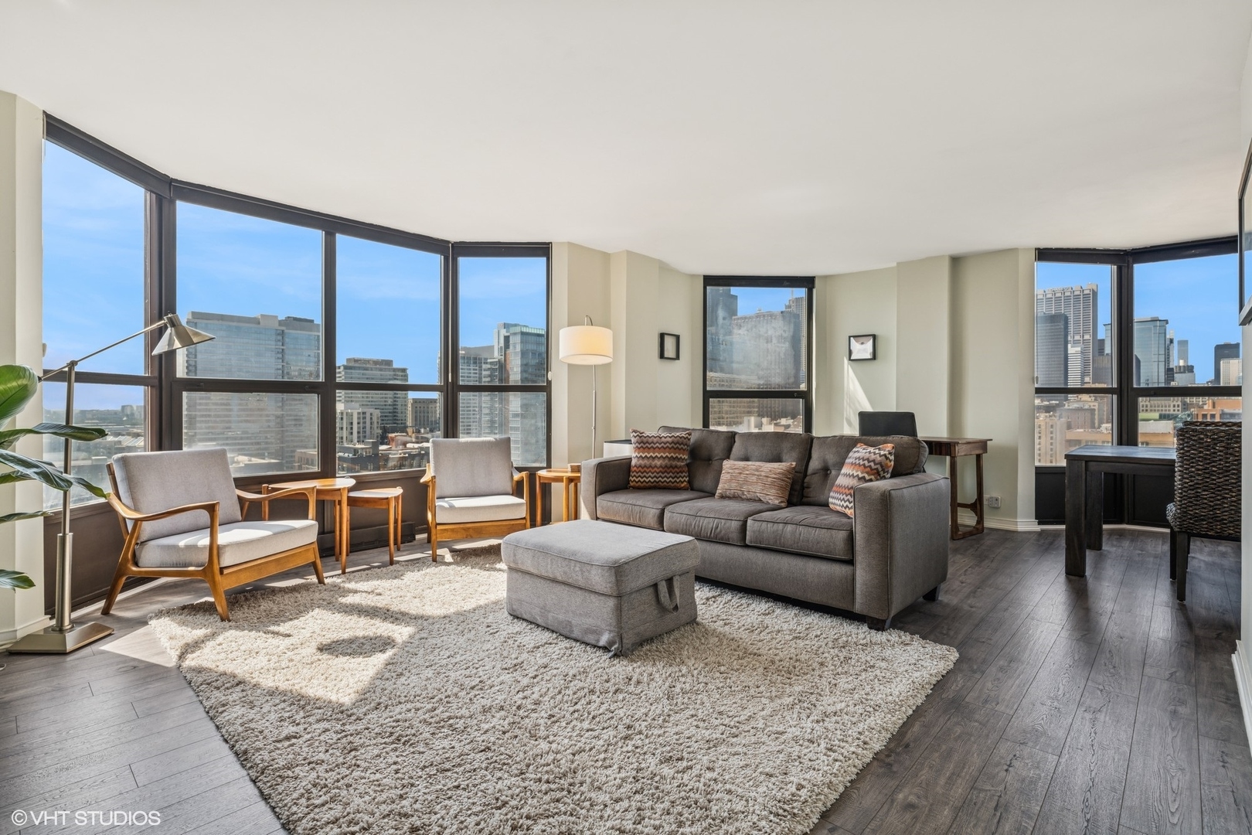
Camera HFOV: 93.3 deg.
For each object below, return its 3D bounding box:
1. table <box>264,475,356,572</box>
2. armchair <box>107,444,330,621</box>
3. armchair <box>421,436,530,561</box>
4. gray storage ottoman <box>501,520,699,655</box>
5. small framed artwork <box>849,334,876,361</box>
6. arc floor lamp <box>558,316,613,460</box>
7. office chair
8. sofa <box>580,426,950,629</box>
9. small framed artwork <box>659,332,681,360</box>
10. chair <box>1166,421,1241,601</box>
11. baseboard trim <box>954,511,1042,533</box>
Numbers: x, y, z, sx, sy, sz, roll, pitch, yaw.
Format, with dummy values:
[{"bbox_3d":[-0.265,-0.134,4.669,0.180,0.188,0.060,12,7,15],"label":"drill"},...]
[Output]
[{"bbox_3d":[-2.110,0.721,3.963,0.600,0.550,0.600,-1,1,-28],"label":"table"},{"bbox_3d":[-2.263,0.599,3.342,0.790,0.815,0.710,0,1,16],"label":"armchair"},{"bbox_3d":[-1.166,0.578,4.551,0.710,0.815,0.790,0,1,-24],"label":"armchair"},{"bbox_3d":[-0.128,0.779,2.929,0.796,0.410,0.587,1,1,43],"label":"gray storage ottoman"},{"bbox_3d":[2.385,-0.694,5.959,0.250,0.250,0.040,1,1,43],"label":"small framed artwork"},{"bbox_3d":[-0.295,0.098,4.722,0.430,1.770,0.680,0,1,3],"label":"arc floor lamp"},{"bbox_3d":[2.209,0.465,4.872,0.580,1.030,0.600,1,1,43],"label":"office chair"},{"bbox_3d":[0.766,0.543,3.822,2.140,0.910,0.896,1,1,43],"label":"sofa"},{"bbox_3d":[0.440,-0.685,5.719,0.040,0.250,0.250,1,1,43],"label":"small framed artwork"},{"bbox_3d":[3.342,0.518,3.291,0.480,0.980,0.640,1,1,43],"label":"chair"},{"bbox_3d":[3.248,0.925,5.191,0.620,0.100,0.150,1,1,43],"label":"baseboard trim"}]

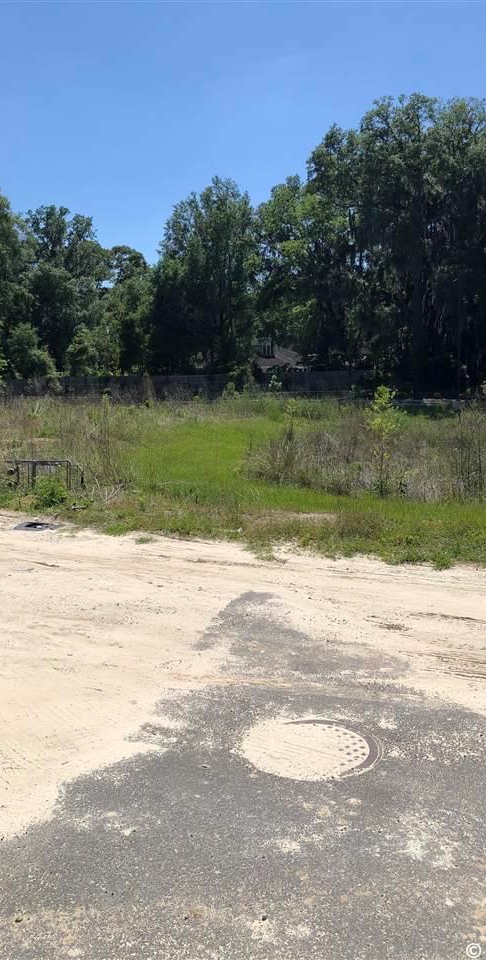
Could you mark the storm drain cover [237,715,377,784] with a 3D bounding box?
[{"bbox_3d":[0.301,1.209,3.476,0.640,0.040,0.640,-1,6,0],"label":"storm drain cover"}]

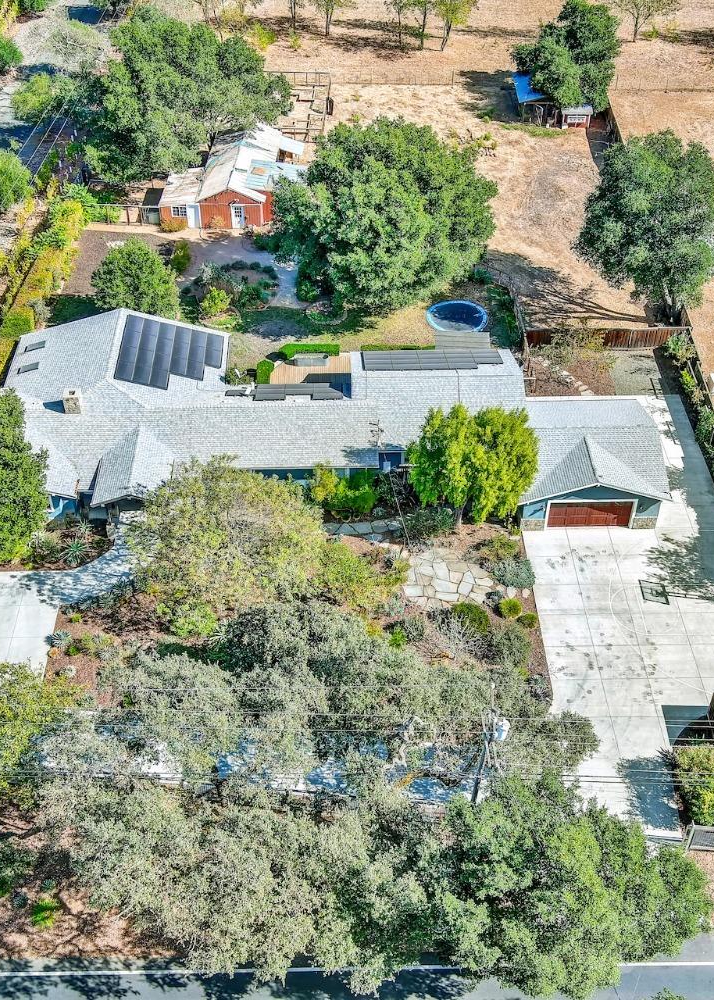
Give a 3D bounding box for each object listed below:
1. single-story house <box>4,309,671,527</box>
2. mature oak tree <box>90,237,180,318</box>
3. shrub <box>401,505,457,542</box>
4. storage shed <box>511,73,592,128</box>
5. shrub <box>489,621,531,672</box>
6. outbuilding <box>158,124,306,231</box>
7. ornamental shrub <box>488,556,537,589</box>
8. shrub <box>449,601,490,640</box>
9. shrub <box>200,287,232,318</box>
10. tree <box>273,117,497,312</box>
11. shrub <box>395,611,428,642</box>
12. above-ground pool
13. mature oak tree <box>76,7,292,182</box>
[{"bbox_3d":[-2.294,-5.402,75.956,40.700,4.800,17.390,-1,42,-1],"label":"single-story house"},{"bbox_3d":[-15.659,-15.584,84.819,6.200,5.600,6.200,-1,42,-1],"label":"mature oak tree"},{"bbox_3d":[4.186,1.328,70.754,2.790,1.700,2.790,-1,42,-1],"label":"shrub"},{"bbox_3d":[17.562,-36.674,110.372,6.300,3.000,6.300,-1,42,-1],"label":"storage shed"},{"bbox_3d":[7.927,7.652,63.382,2.550,2.100,2.550,-1,42,-1],"label":"shrub"},{"bbox_3d":[-9.744,-26.775,99.204,11.000,3.500,12.000,3,43,1],"label":"outbuilding"},{"bbox_3d":[8.670,3.836,67.184,2.500,1.050,2.100,-1,42,-1],"label":"ornamental shrub"},{"bbox_3d":[6.027,6.434,65.081,2.360,1.650,2.360,-1,42,-1],"label":"shrub"},{"bbox_3d":[-10.088,-14.172,86.687,2.250,2.100,2.250,0,43,-3],"label":"shrub"},{"bbox_3d":[2.068,-21.347,87.378,16.300,11.000,16.000,-1,42,-1],"label":"tree"},{"bbox_3d":[2.890,6.609,64.023,1.600,1.100,1.550,-1,42,-1],"label":"shrub"},{"bbox_3d":[7.012,-12.396,84.963,4.400,1.100,4.400,-1,42,-1],"label":"above-ground pool"},{"bbox_3d":[-14.114,-33.263,99.258,17.500,12.700,16.000,0,43,-3],"label":"mature oak tree"}]

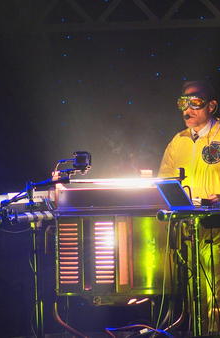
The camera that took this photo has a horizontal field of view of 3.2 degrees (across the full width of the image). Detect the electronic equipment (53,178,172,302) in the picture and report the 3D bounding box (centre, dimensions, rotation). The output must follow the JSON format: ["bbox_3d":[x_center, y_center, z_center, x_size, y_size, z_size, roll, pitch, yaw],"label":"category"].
[{"bbox_3d":[0.023,0.368,19.800,0.600,0.640,0.480,-1,-3,0],"label":"electronic equipment"}]

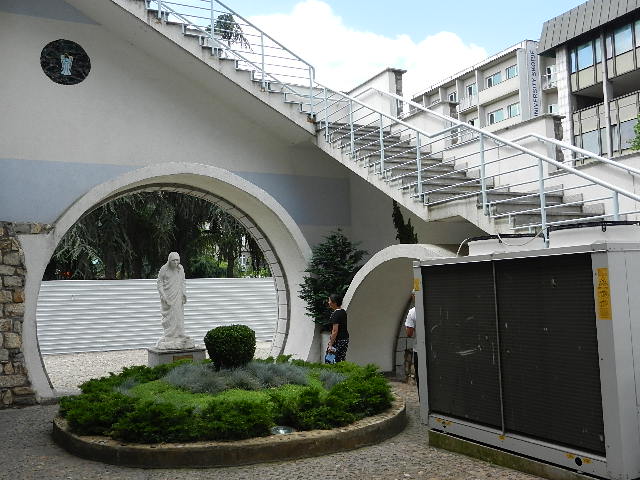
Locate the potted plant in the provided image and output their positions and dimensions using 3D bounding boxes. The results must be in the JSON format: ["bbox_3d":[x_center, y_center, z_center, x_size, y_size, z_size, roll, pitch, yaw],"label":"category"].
[{"bbox_3d":[0.242,1.211,11.275,1.250,2.720,1.200,-2,-5,0],"label":"potted plant"}]

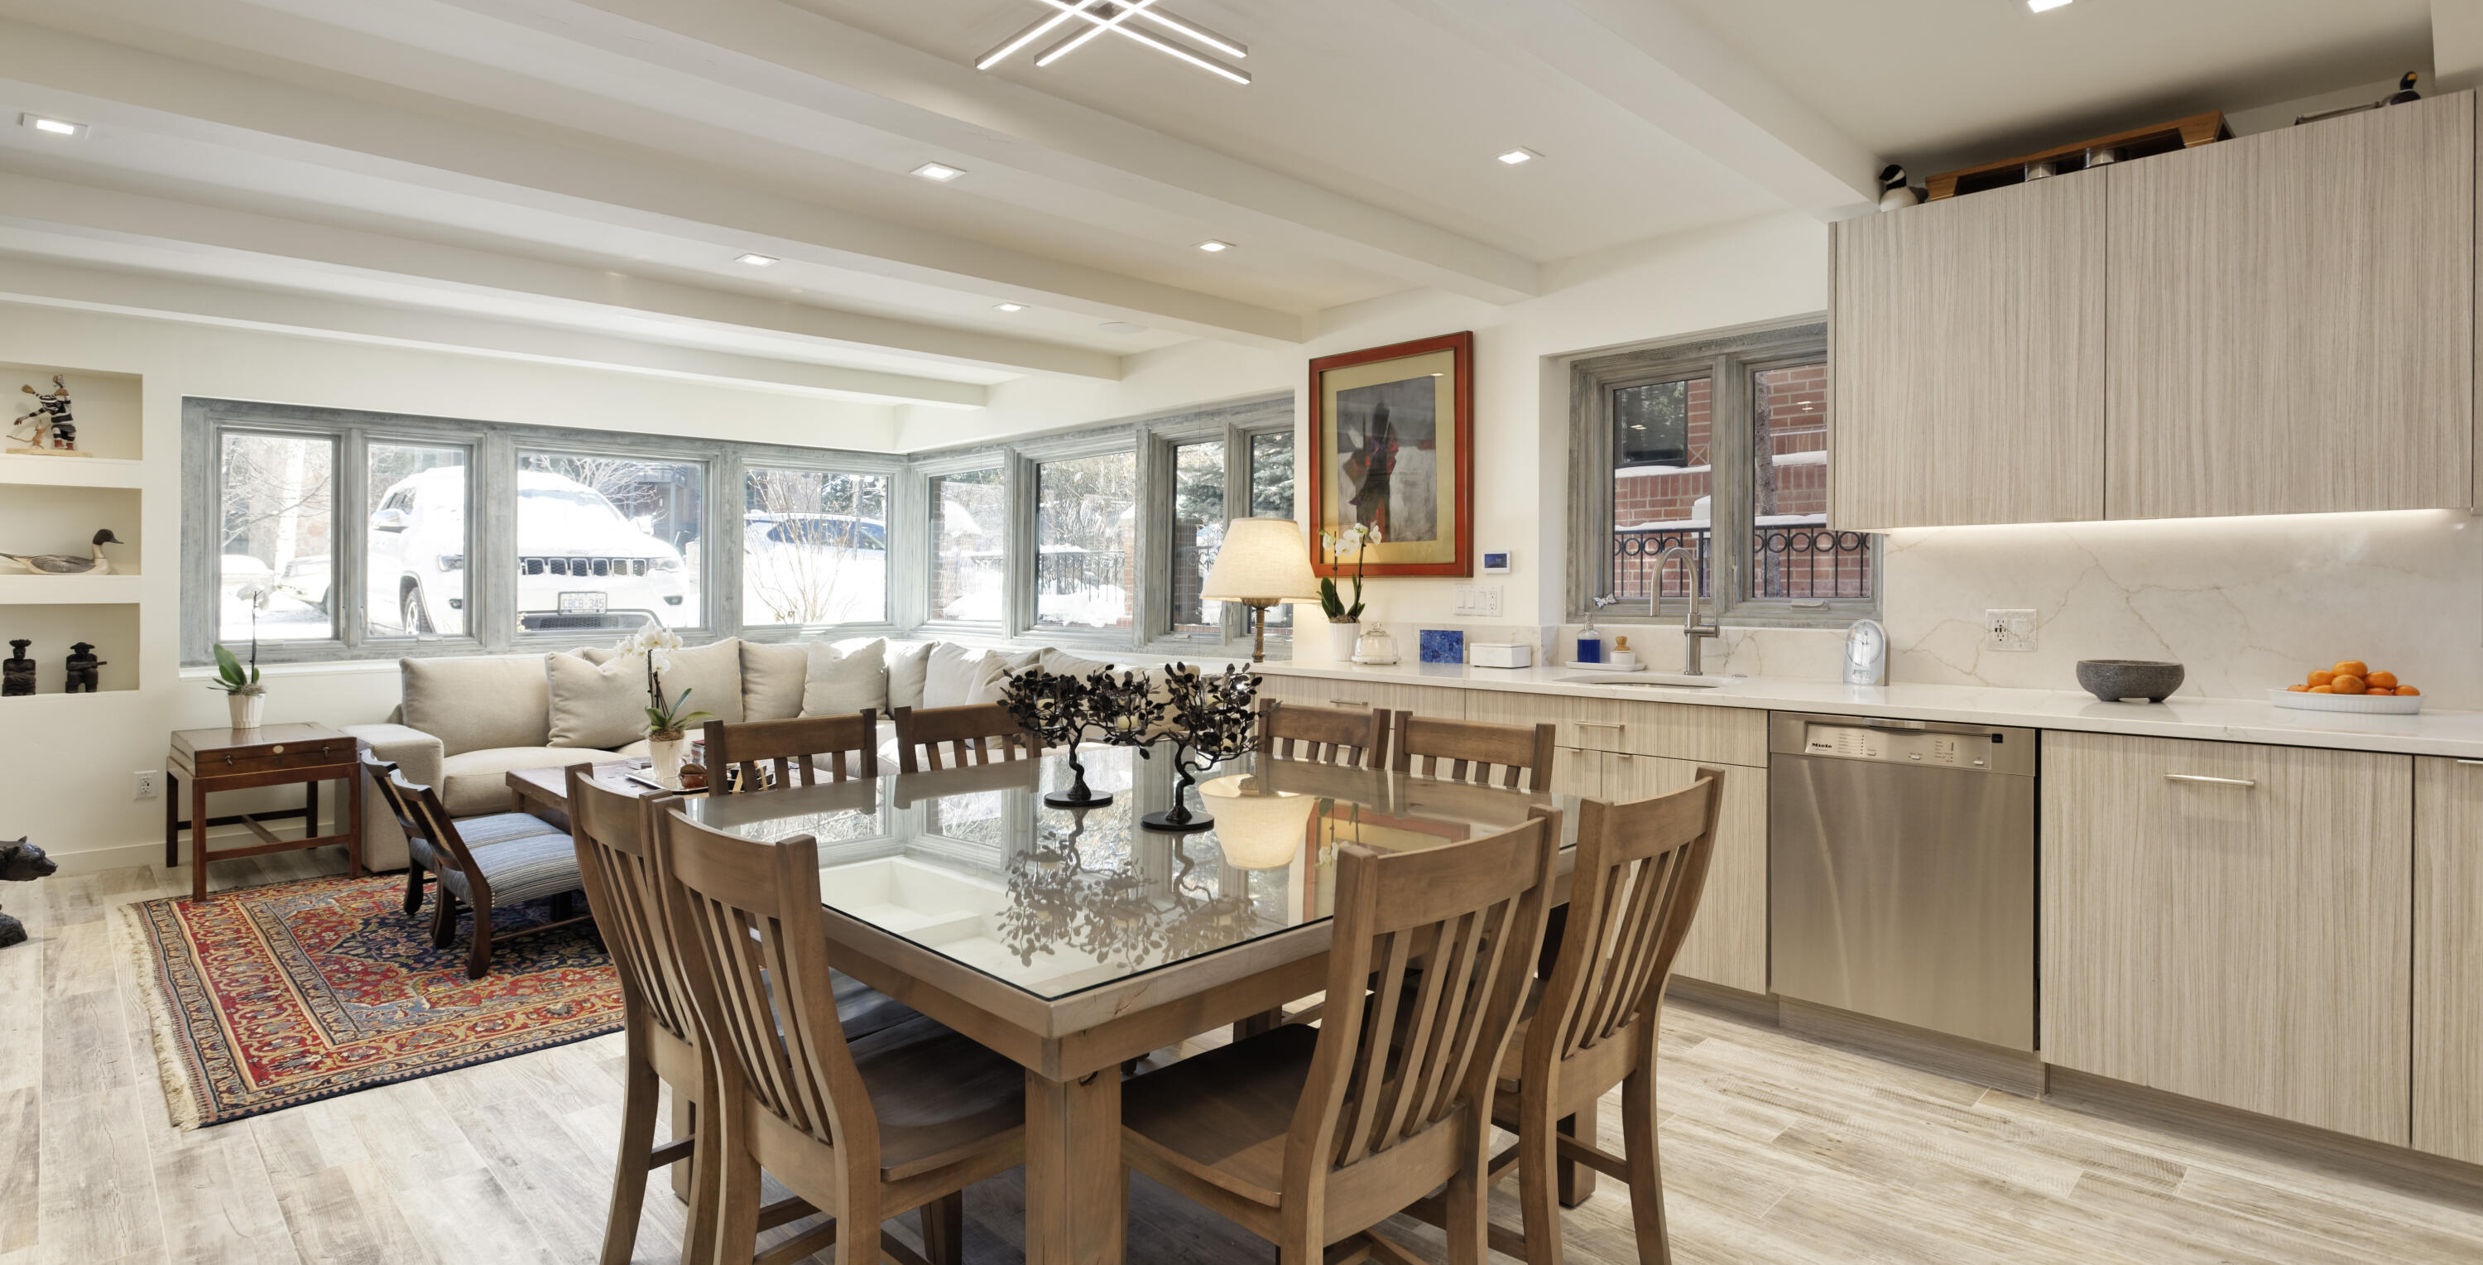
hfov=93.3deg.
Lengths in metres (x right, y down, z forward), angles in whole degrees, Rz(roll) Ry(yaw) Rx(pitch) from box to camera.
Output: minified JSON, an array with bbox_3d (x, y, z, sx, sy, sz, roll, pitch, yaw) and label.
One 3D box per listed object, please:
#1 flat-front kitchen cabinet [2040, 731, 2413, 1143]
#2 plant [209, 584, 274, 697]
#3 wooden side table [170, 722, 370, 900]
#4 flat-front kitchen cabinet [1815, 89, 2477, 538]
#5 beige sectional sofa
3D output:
[{"bbox_3d":[2.262,0.612,2.690,0.600,0.780,0.605,-2,3,-44],"label":"flat-front kitchen cabinet"},{"bbox_3d":[-4.650,0.063,5.450,0.270,0.570,0.220,-2,3,-40],"label":"plant"},{"bbox_3d":[-4.332,0.761,5.195,0.930,0.605,0.545,1,3,42],"label":"wooden side table"},{"bbox_3d":[2.209,-0.695,2.951,0.370,0.860,1.215,-1,2,-45],"label":"flat-front kitchen cabinet"},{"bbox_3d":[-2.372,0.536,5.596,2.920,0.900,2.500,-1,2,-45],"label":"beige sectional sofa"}]

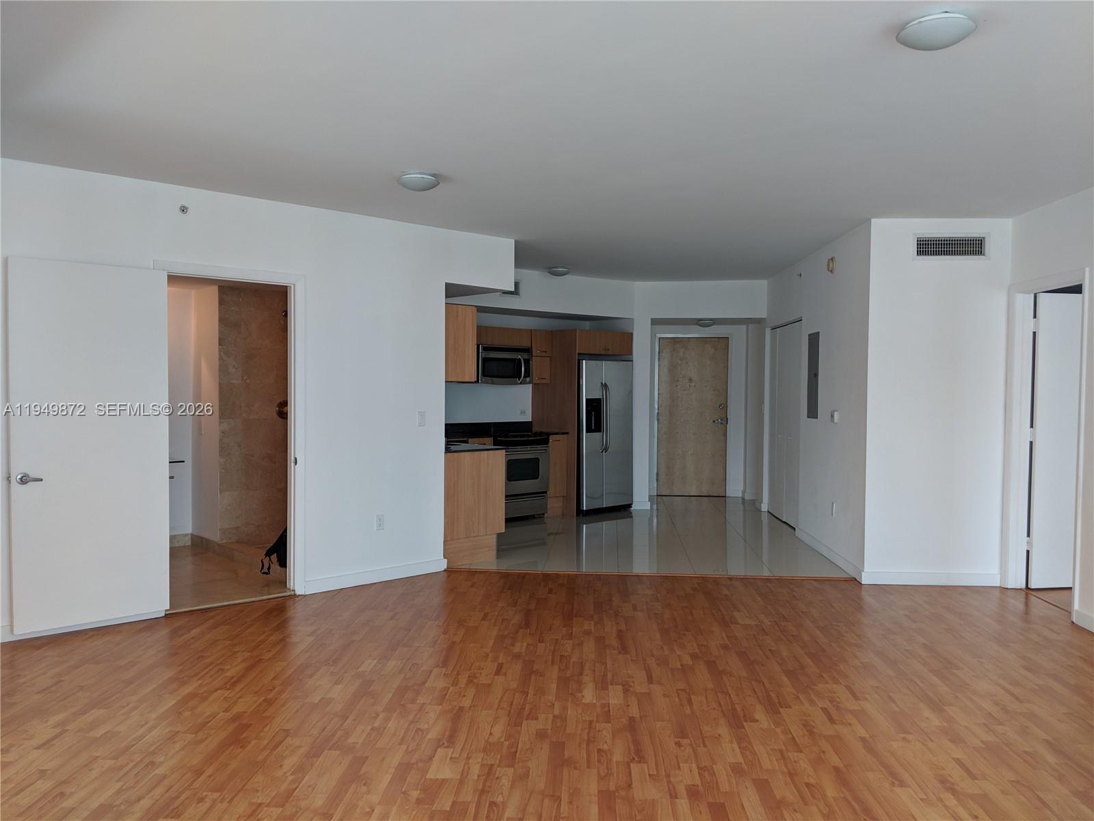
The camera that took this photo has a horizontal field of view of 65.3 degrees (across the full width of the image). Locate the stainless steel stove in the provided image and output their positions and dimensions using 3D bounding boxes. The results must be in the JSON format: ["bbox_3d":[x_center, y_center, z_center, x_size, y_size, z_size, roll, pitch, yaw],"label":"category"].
[{"bbox_3d":[-0.438,0.730,9.405,0.757,0.933,0.637,-1,2,-42],"label":"stainless steel stove"}]

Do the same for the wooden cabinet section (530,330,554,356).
[{"bbox_3d":[-0.171,-0.759,9.693,0.311,0.294,0.334,-1,3,-43],"label":"wooden cabinet section"}]

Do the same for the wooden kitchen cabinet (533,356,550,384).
[{"bbox_3d":[-0.161,-0.464,9.824,0.275,0.306,0.309,-1,2,-42],"label":"wooden kitchen cabinet"}]

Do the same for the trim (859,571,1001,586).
[{"bbox_3d":[2.899,1.276,6.449,1.035,0.090,0.015,1,2,3],"label":"trim"}]

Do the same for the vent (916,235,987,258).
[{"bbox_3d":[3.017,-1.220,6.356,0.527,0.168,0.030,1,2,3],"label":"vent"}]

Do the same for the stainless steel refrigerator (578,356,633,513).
[{"bbox_3d":[0.443,0.304,10.068,0.885,1.758,0.795,-1,2,-42],"label":"stainless steel refrigerator"}]

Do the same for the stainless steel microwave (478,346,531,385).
[{"bbox_3d":[-0.564,-0.492,9.399,0.736,0.406,0.405,-1,2,-42],"label":"stainless steel microwave"}]

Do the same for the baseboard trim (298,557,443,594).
[{"bbox_3d":[-1.248,1.241,6.413,1.206,0.088,0.015,-1,2,-42],"label":"baseboard trim"}]

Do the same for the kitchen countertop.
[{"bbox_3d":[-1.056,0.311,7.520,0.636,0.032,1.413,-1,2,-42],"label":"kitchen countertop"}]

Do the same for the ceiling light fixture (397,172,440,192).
[{"bbox_3d":[-0.762,-1.360,5.075,0.265,0.090,0.265,1,2,0],"label":"ceiling light fixture"}]

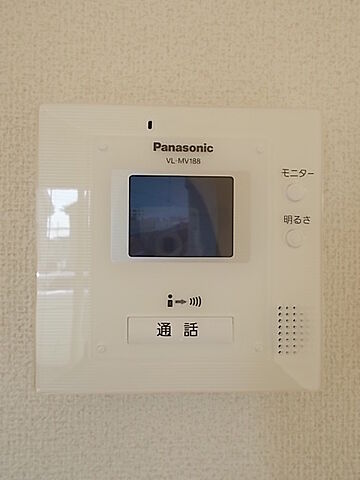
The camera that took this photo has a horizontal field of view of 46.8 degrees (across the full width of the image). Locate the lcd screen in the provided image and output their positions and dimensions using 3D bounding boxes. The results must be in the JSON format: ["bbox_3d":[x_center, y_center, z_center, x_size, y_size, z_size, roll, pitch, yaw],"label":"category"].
[{"bbox_3d":[0.001,-0.012,0.211,0.053,0.041,0.004,0,0,-2],"label":"lcd screen"}]

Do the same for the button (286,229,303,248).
[{"bbox_3d":[0.058,-0.001,0.212,0.009,0.010,0.004,0,0,-2],"label":"button"}]

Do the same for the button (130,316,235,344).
[{"bbox_3d":[0.000,0.046,0.210,0.054,0.014,0.004,0,0,-2],"label":"button"}]

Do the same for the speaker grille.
[{"bbox_3d":[0.057,0.045,0.212,0.015,0.025,0.003,0,0,-2],"label":"speaker grille"}]

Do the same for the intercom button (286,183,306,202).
[{"bbox_3d":[0.059,-0.024,0.212,0.009,0.009,0.004,0,0,-2],"label":"intercom button"}]

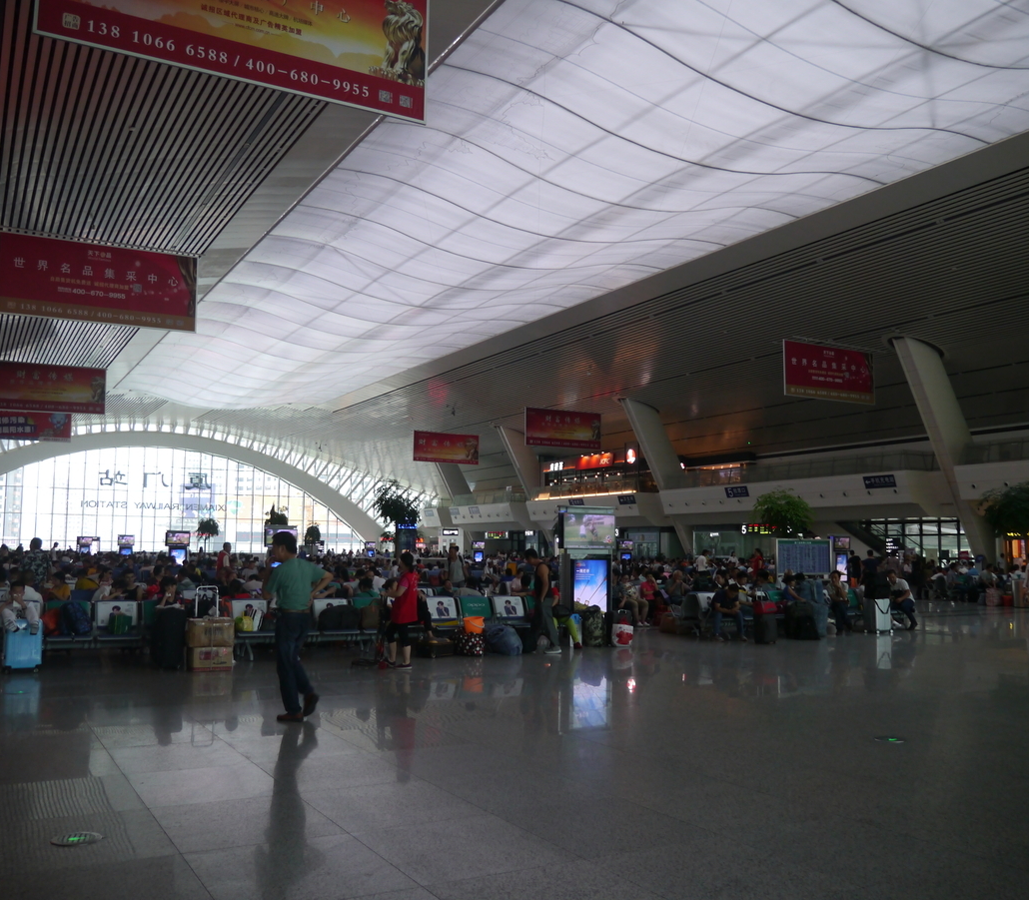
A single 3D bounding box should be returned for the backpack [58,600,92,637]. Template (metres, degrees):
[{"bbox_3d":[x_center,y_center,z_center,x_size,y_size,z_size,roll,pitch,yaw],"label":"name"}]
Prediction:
[{"bbox_3d":[-5.899,2.235,13.002,0.380,0.460,0.260,4,-7,-29],"label":"backpack"}]

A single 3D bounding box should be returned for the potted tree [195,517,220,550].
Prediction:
[{"bbox_3d":[-23.802,7.167,74.804,1.900,3.849,1.900,4,-7,-29],"label":"potted tree"}]

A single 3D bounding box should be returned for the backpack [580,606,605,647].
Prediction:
[{"bbox_3d":[1.320,2.988,16.444,0.350,0.660,0.290,2,-6,-15],"label":"backpack"}]

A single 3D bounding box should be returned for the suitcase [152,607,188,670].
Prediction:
[{"bbox_3d":[-4.610,2.504,12.965,0.420,0.820,0.300,4,-7,-29],"label":"suitcase"}]

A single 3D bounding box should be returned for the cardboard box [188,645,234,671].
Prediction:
[{"bbox_3d":[-4.097,2.776,13.100,0.500,0.280,0.380,4,-7,-27],"label":"cardboard box"}]

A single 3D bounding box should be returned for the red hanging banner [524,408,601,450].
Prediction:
[{"bbox_3d":[3.384,-1.401,66.072,6.109,2.518,0.250,4,-7,-29],"label":"red hanging banner"}]

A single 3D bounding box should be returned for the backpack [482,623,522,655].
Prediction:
[{"bbox_3d":[-0.192,2.884,14.863,0.500,0.450,0.370,4,-7,-29],"label":"backpack"}]

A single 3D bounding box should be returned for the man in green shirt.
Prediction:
[{"bbox_3d":[-2.019,1.650,9.166,0.440,1.720,0.530,-5,-8,42],"label":"man in green shirt"}]

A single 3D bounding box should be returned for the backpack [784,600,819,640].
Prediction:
[{"bbox_3d":[5.174,3.081,17.566,0.470,0.680,0.360,4,-7,-29],"label":"backpack"}]

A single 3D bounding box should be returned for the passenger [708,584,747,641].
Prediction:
[{"bbox_3d":[4.011,3.006,18.219,0.520,1.030,0.750,2,-6,-18],"label":"passenger"}]

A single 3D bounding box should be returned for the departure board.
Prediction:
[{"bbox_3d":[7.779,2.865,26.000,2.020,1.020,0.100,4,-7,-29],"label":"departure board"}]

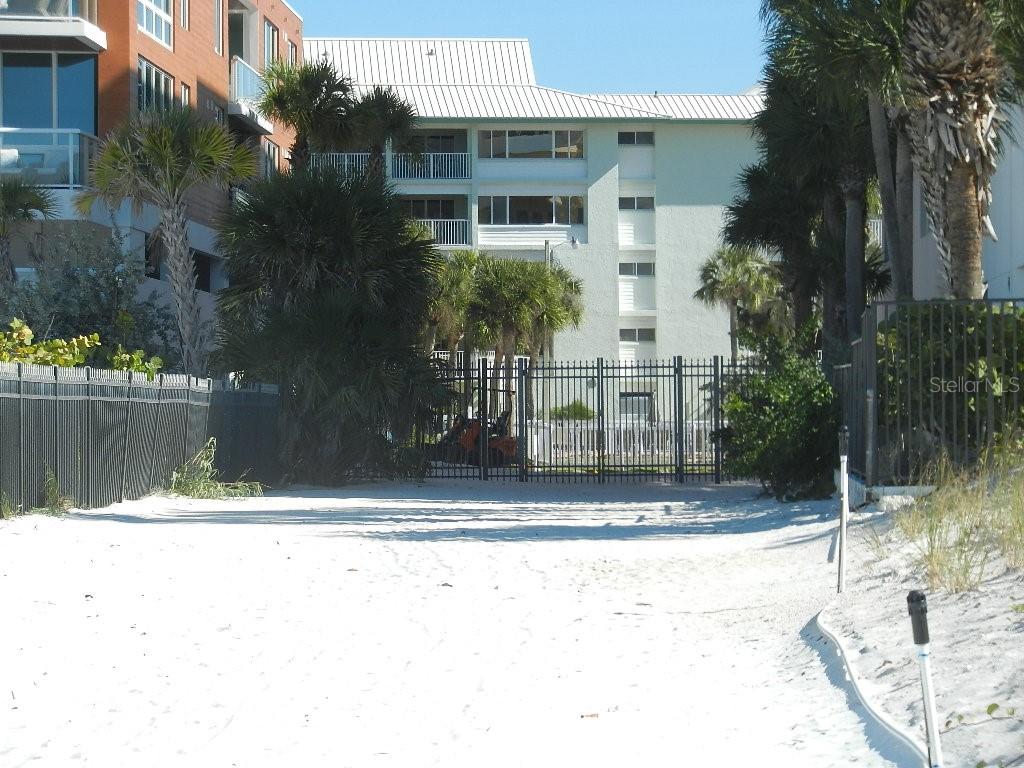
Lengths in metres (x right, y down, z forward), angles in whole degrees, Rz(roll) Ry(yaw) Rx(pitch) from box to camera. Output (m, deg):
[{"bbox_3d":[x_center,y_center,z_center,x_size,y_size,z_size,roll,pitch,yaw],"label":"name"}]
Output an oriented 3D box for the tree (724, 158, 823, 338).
[{"bbox_3d":[5.799,-1.443,78.000,2.700,6.696,2.700,-1,0,0],"label":"tree"}]

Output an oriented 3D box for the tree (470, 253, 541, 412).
[{"bbox_3d":[-0.163,-0.698,108.000,2.400,6.173,2.400,-1,0,0],"label":"tree"}]

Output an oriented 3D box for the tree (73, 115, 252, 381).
[{"bbox_3d":[-6.420,-1.610,68.000,3.300,7.152,3.200,-1,0,0],"label":"tree"}]

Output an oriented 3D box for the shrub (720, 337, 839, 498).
[{"bbox_3d":[3.985,0.527,54.000,1.750,2.345,1.800,-1,0,0],"label":"shrub"}]

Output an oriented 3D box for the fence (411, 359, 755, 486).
[{"bbox_3d":[1.448,0.683,69.037,6.316,2.410,0.120,-1,0,9],"label":"fence"}]

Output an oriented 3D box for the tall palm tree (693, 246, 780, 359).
[{"bbox_3d":[7.561,-1.136,122.000,2.800,7.083,2.800,-1,0,0],"label":"tall palm tree"}]

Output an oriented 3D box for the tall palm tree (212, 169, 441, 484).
[{"bbox_3d":[-3.417,-1.111,68.500,4.300,5.968,4.200,-1,0,0],"label":"tall palm tree"}]

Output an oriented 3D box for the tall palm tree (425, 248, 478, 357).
[{"bbox_3d":[-1.955,-0.867,112.000,2.300,6.608,2.300,-1,0,0],"label":"tall palm tree"}]

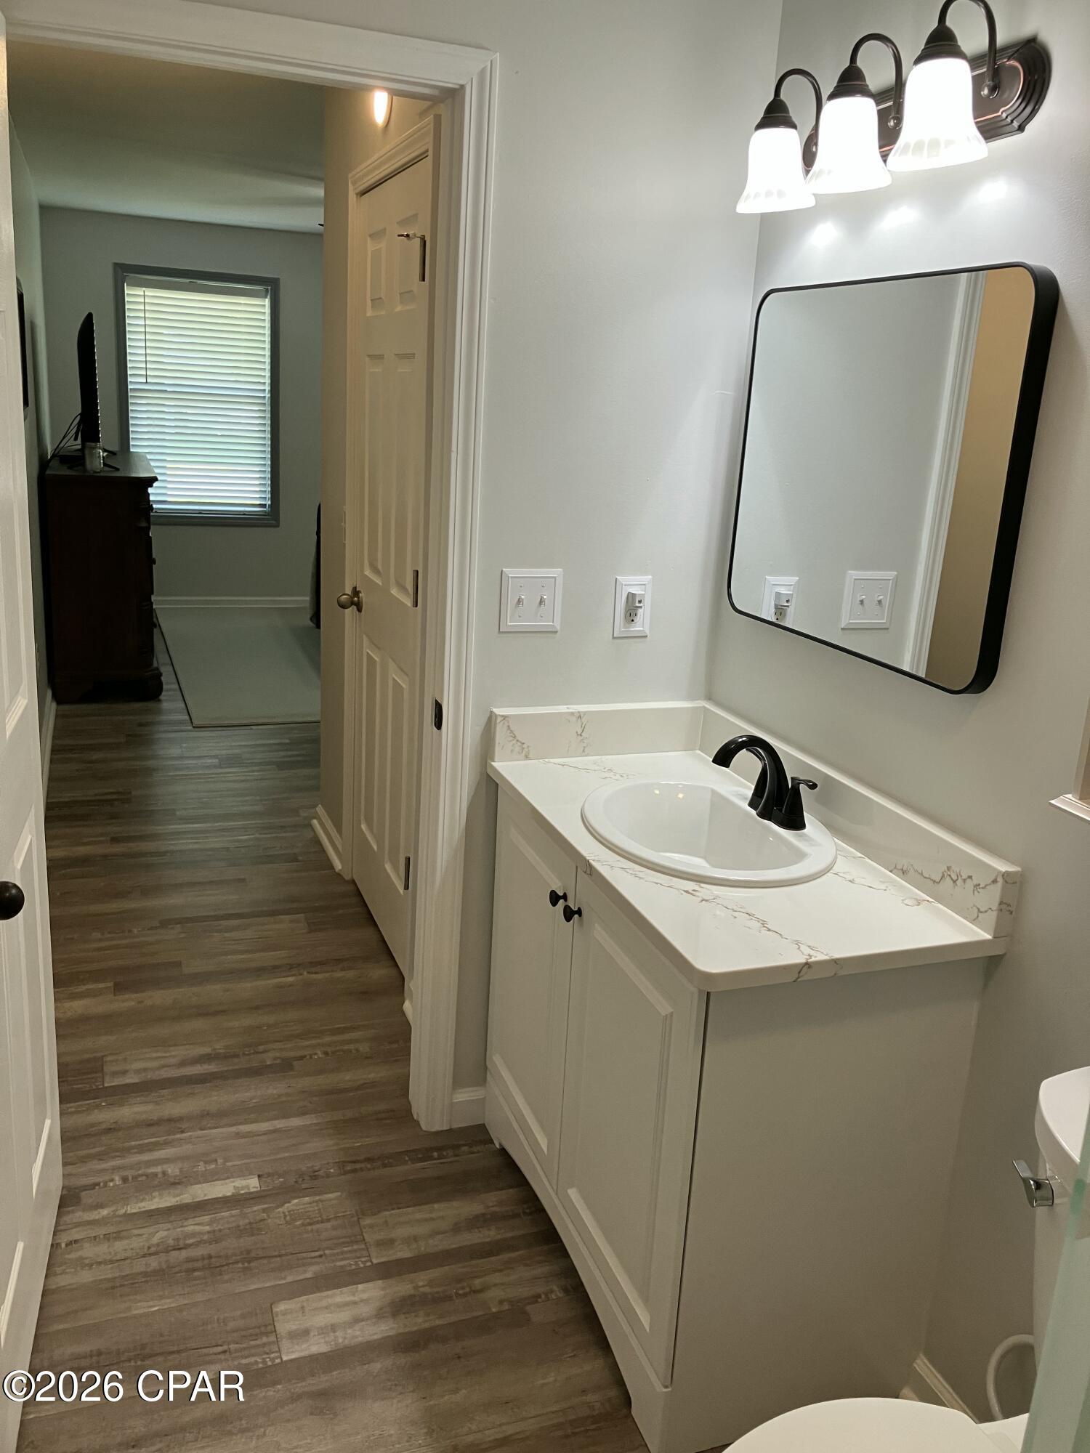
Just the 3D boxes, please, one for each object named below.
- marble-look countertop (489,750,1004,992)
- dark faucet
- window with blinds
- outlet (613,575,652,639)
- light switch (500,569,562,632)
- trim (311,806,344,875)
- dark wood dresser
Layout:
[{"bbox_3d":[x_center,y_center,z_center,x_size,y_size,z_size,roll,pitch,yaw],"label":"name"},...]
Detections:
[{"bbox_3d":[0.279,0.202,2.047,0.503,0.029,0.933,-3,17,-20],"label":"marble-look countertop"},{"bbox_3d":[0.365,0.089,2.064,0.168,0.158,0.200,-3,17,-20],"label":"dark faucet"},{"bbox_3d":[-2.218,-2.114,7.652,0.958,1.566,0.060,-3,17,-20],"label":"window with blinds"},{"bbox_3d":[0.181,-0.240,2.386,0.078,0.126,0.016,-3,17,-20],"label":"outlet"},{"bbox_3d":[-0.024,-0.245,2.305,0.123,0.125,0.016,-3,17,-20],"label":"light switch"},{"bbox_3d":[-0.755,0.377,4.103,0.034,0.085,0.479,-3,17,-20],"label":"trim"},{"bbox_3d":[-2.346,-0.858,6.266,0.482,1.077,1.656,-3,17,-20],"label":"dark wood dresser"}]

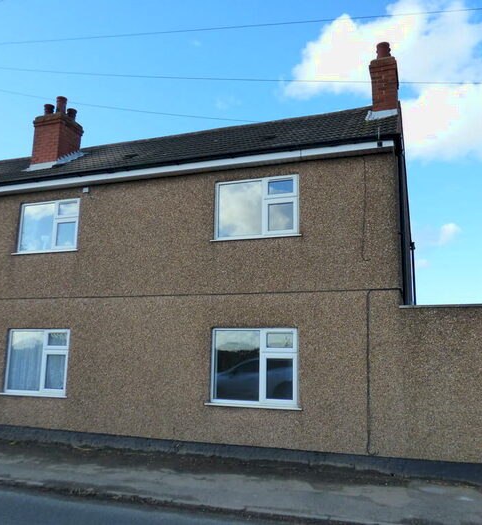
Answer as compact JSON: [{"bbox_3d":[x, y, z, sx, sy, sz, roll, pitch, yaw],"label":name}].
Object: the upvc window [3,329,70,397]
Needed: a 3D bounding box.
[{"bbox_3d":[-3.806,1.855,9.064,1.432,1.215,0.100,-3,-10,19],"label":"upvc window"}]

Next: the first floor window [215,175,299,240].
[{"bbox_3d":[0.257,-0.903,8.130,1.477,1.012,0.100,-3,-10,19],"label":"first floor window"}]

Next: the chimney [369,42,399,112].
[{"bbox_3d":[2.909,-3.621,9.802,0.510,1.620,0.750,-3,-10,19],"label":"chimney"}]

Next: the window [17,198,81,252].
[{"bbox_3d":[-3.742,-0.701,9.483,1.410,1.005,0.100,-3,-10,19],"label":"window"}]

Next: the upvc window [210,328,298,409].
[{"bbox_3d":[0.207,1.663,7.706,1.440,1.219,0.100,-3,-10,19],"label":"upvc window"}]

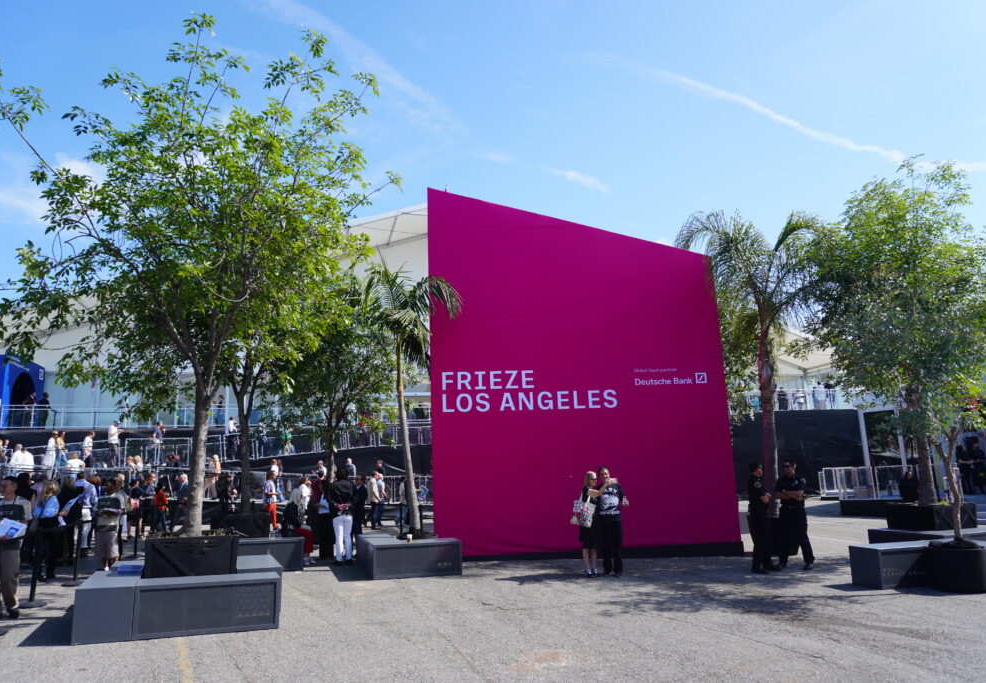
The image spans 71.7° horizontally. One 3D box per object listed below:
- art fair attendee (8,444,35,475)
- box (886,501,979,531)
[{"bbox_3d":[-15.390,4.210,22.213,0.550,1.700,0.400,3,-12,-26],"label":"art fair attendee"},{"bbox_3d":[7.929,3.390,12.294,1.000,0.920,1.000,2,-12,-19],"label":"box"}]

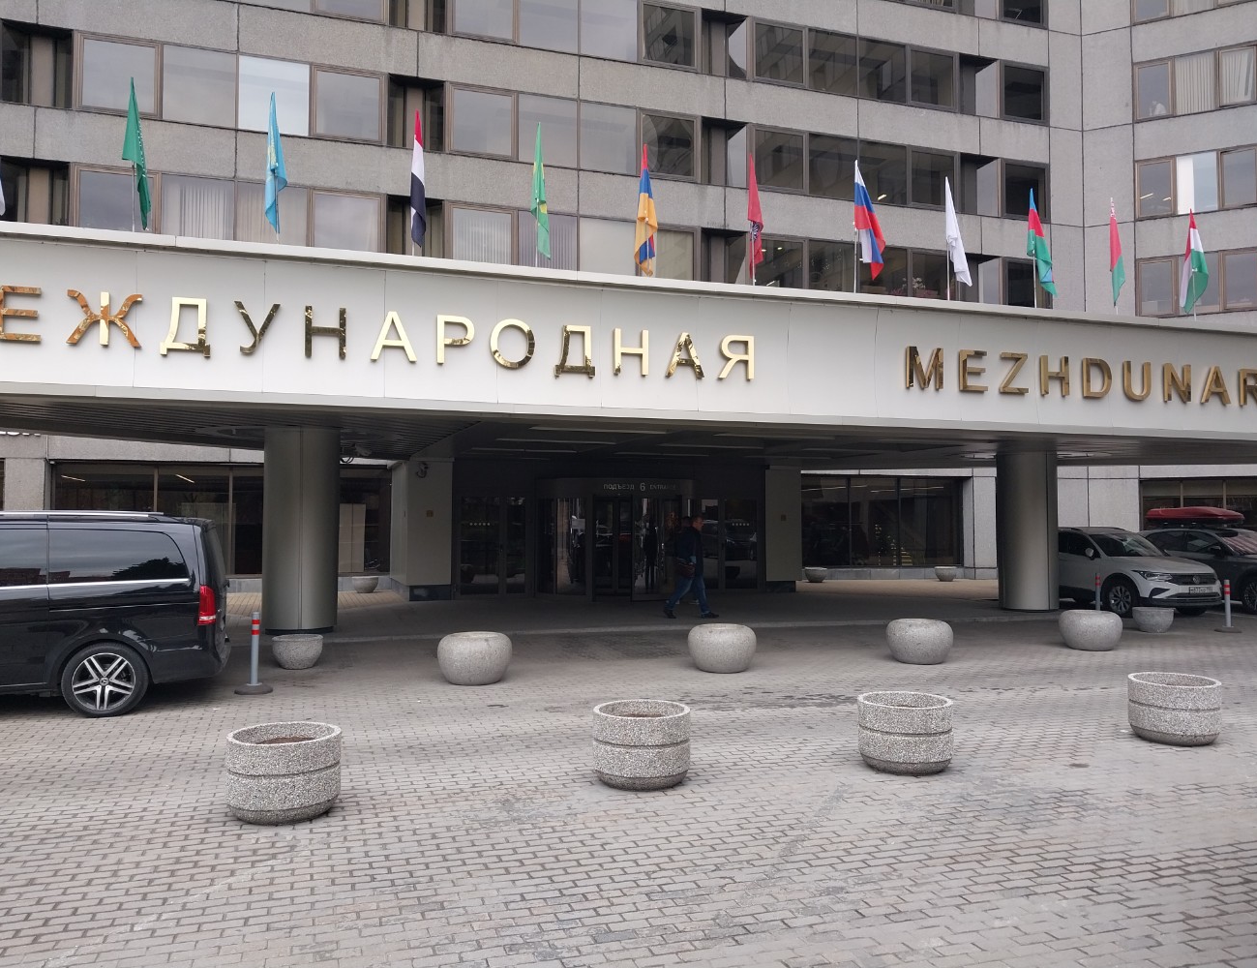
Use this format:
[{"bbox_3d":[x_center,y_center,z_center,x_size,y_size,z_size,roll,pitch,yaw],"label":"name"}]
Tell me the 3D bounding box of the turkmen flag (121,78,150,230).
[{"bbox_3d":[-5.847,-3.917,11.508,0.300,1.807,0.220,1,-2,-17],"label":"turkmen flag"}]

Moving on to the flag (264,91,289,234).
[{"bbox_3d":[-4.355,-3.965,11.980,0.250,1.755,0.200,1,-2,-17],"label":"flag"}]

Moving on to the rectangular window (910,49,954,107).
[{"bbox_3d":[9.151,-12.227,29.223,1.474,1.515,0.150,1,-2,-18],"label":"rectangular window"}]

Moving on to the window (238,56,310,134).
[{"bbox_3d":[-9.173,-10.027,25.101,1.742,1.910,0.150,1,-2,-18],"label":"window"}]

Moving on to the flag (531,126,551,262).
[{"bbox_3d":[-1.181,-3.931,12.979,0.230,1.844,0.200,1,-2,-17],"label":"flag"}]

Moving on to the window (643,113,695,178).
[{"bbox_3d":[1.071,-9.101,26.076,1.530,1.570,0.120,1,-2,-18],"label":"window"}]

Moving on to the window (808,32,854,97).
[{"bbox_3d":[6.383,-13.162,30.242,1.685,1.945,0.150,1,-2,-18],"label":"window"}]

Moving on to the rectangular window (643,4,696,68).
[{"bbox_3d":[1.207,-13.215,28.570,1.686,1.778,0.150,1,-2,-18],"label":"rectangular window"}]

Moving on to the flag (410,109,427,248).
[{"bbox_3d":[-2.710,-3.942,12.498,0.180,1.777,0.170,1,-2,-17],"label":"flag"}]

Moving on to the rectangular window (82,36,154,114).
[{"bbox_3d":[-11.573,-9.256,21.969,1.530,1.570,0.120,1,-2,-18],"label":"rectangular window"}]

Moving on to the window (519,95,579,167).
[{"bbox_3d":[-2.238,-9.976,27.341,1.732,1.962,0.150,1,-2,-18],"label":"window"}]

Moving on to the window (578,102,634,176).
[{"bbox_3d":[-0.546,-9.196,25.780,1.570,1.802,0.120,1,-2,-17],"label":"window"}]

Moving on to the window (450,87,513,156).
[{"bbox_3d":[-3.711,-9.158,24.523,1.550,1.570,0.120,1,-2,-18],"label":"window"}]

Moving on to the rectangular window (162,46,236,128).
[{"bbox_3d":[-10.139,-9.357,22.887,1.577,1.650,0.150,1,-2,-18],"label":"rectangular window"}]

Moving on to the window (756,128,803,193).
[{"bbox_3d":[4.300,-9.189,27.544,1.469,1.605,0.150,1,-2,-18],"label":"window"}]

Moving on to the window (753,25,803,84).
[{"bbox_3d":[4.274,-12.243,27.648,1.507,1.488,0.150,1,-2,-18],"label":"window"}]

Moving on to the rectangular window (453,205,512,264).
[{"bbox_3d":[-3.703,-6.214,24.682,1.540,1.580,0.120,1,-2,-17],"label":"rectangular window"}]

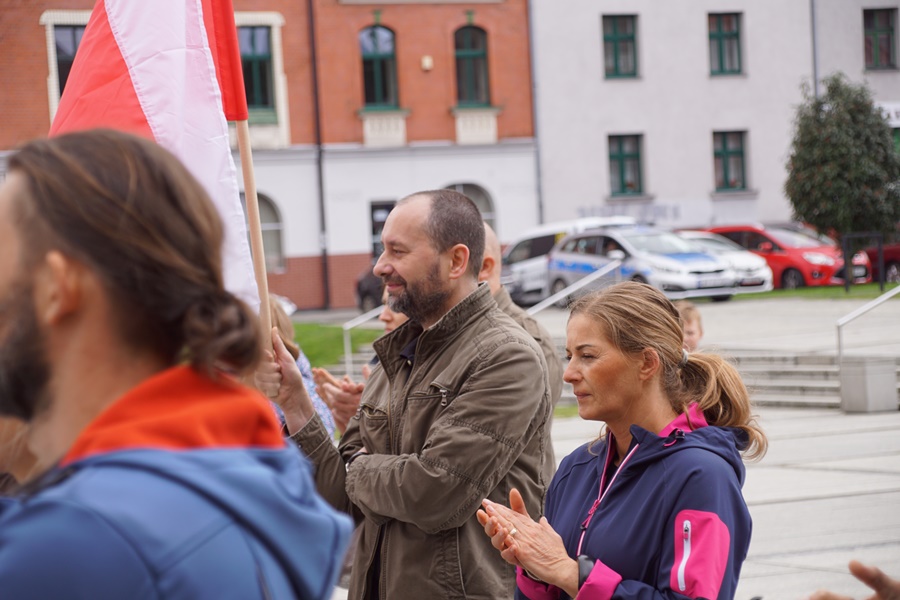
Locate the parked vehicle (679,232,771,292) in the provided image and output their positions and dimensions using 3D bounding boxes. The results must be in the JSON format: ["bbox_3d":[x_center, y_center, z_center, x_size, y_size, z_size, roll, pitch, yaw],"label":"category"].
[{"bbox_3d":[4.932,-0.691,59.703,1.750,1.490,4.150,-4,1,-36],"label":"parked vehicle"}]

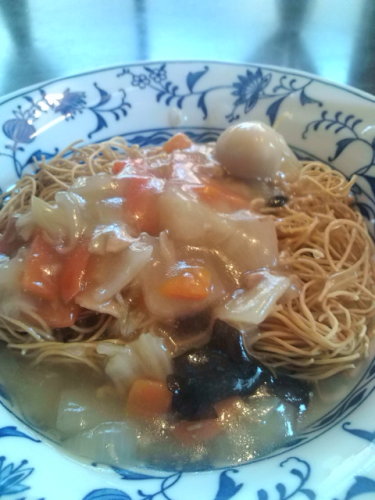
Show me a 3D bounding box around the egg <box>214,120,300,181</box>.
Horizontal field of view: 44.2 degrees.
[{"bbox_3d":[0.029,-0.044,0.205,0.032,0.026,0.027,0,48,0],"label":"egg"}]

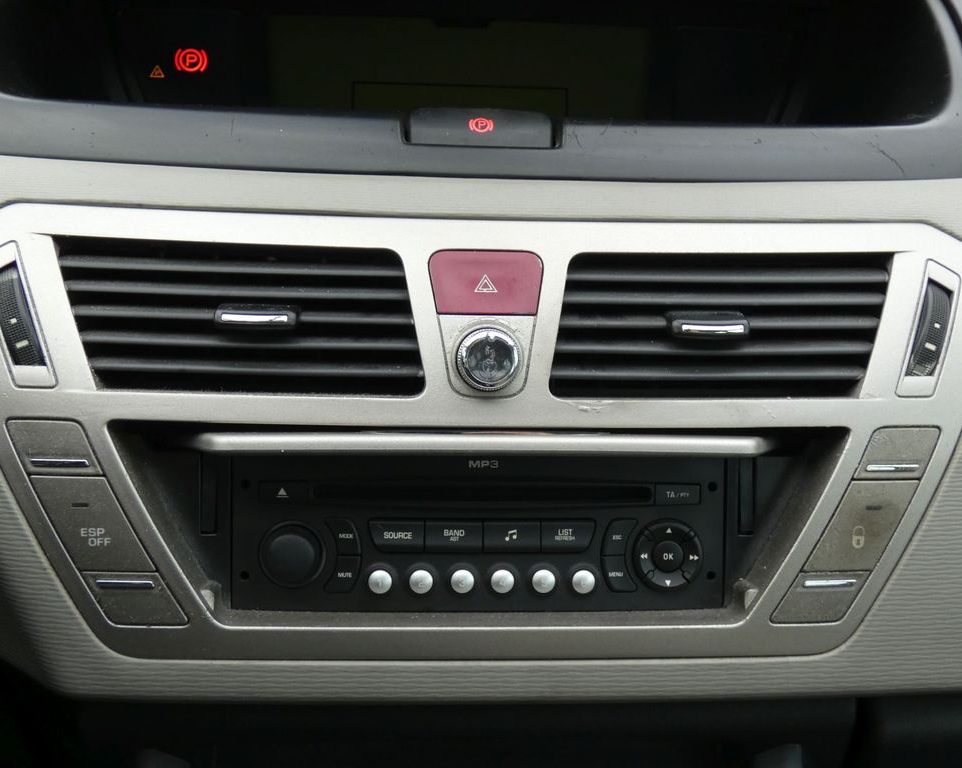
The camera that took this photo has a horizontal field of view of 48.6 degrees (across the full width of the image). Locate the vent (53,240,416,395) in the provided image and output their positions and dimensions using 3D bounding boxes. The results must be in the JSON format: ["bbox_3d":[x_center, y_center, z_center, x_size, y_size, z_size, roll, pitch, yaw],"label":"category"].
[{"bbox_3d":[-0.085,-0.023,0.383,0.128,0.053,0.025,1,-2,-4],"label":"vent"}]

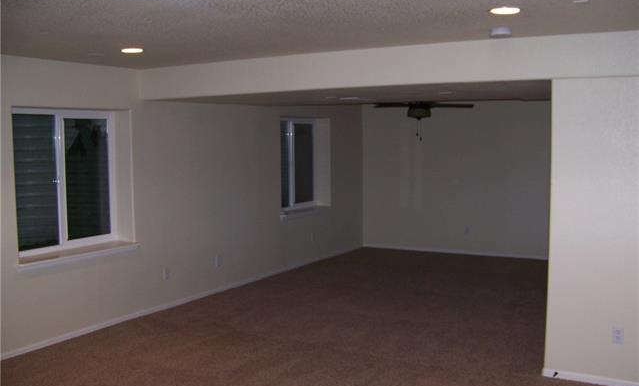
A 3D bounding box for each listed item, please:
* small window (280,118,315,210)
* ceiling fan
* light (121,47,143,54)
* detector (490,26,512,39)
[{"bbox_3d":[-0.349,-0.391,8.872,0.090,1.240,1.190,3,6,31],"label":"small window"},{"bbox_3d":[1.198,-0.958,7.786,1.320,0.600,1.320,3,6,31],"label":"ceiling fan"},{"bbox_3d":[-1.406,-1.068,4.834,0.165,0.040,0.165,0,5,0],"label":"light"},{"bbox_3d":[1.125,-0.986,4.002,0.137,0.046,0.137,3,6,31],"label":"detector"}]

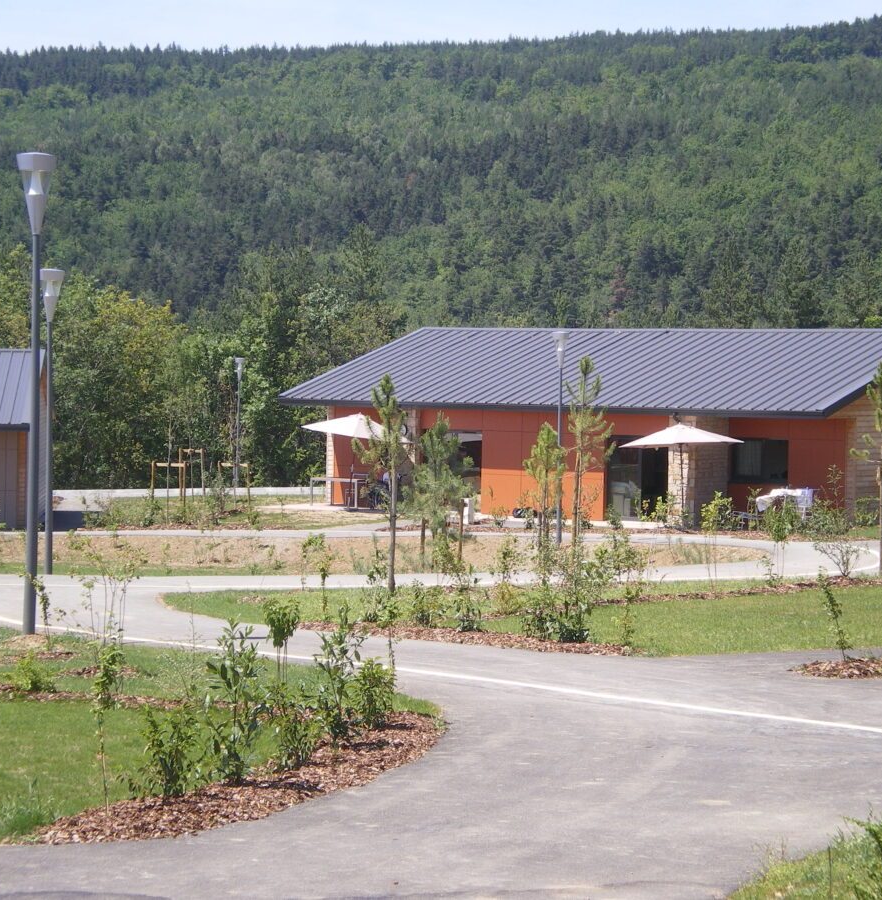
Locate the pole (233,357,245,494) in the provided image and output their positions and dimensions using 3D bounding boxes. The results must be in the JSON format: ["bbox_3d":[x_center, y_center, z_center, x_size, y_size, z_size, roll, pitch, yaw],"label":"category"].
[{"bbox_3d":[-7.254,-0.931,108.032,0.400,4.800,0.400,1,2,0],"label":"pole"}]

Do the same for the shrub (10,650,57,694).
[{"bbox_3d":[-3.021,1.645,22.300,0.340,0.325,0.323,1,2,0],"label":"shrub"}]

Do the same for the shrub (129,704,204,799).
[{"bbox_3d":[-1.411,1.550,15.500,0.380,0.483,0.361,1,2,0],"label":"shrub"}]

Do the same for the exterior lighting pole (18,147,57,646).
[{"bbox_3d":[-4.052,-0.557,29.972,0.400,4.800,0.400,1,2,0],"label":"exterior lighting pole"}]

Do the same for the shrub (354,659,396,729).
[{"bbox_3d":[-0.434,1.591,19.700,0.274,0.457,0.261,1,2,0],"label":"shrub"}]

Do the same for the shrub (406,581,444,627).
[{"bbox_3d":[-0.179,1.664,32.700,0.412,0.499,0.391,1,2,0],"label":"shrub"}]

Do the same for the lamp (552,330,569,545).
[{"bbox_3d":[2.675,-0.264,67.805,0.400,4.800,0.400,1,2,0],"label":"lamp"}]

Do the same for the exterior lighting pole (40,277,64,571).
[{"bbox_3d":[-6.121,-0.447,47.308,0.400,4.800,0.400,1,2,0],"label":"exterior lighting pole"}]

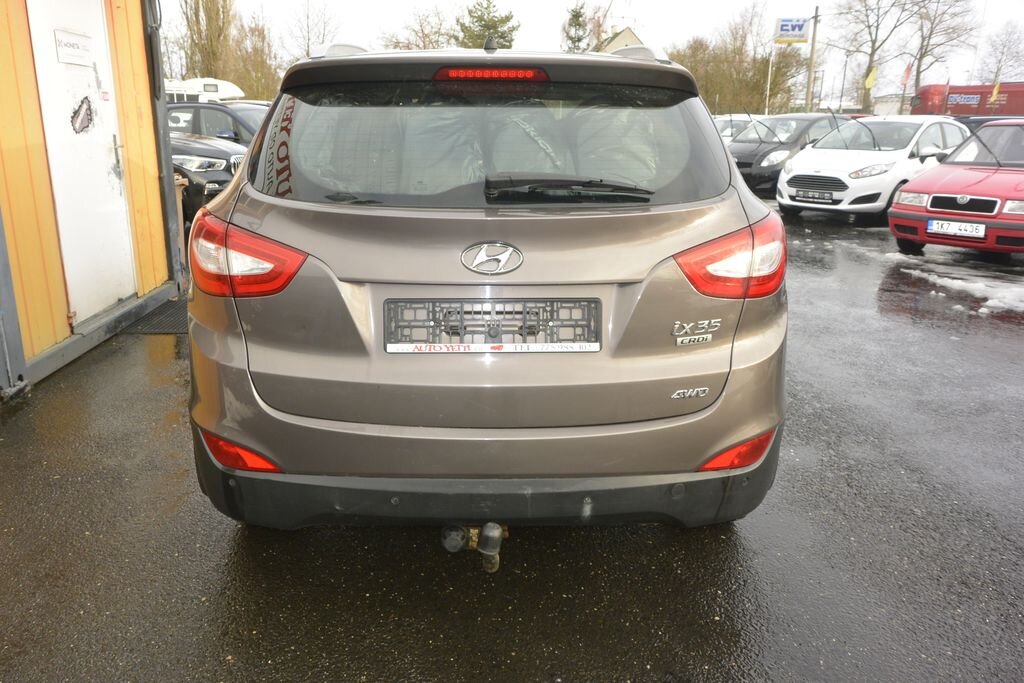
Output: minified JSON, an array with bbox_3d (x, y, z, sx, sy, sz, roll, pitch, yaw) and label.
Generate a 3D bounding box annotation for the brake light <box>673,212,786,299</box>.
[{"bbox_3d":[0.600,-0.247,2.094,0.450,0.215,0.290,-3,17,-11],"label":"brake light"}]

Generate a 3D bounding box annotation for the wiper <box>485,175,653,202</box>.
[{"bbox_3d":[0.144,-0.391,1.964,0.430,0.075,0.070,0,16,-2],"label":"wiper"}]

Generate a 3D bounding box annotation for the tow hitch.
[{"bbox_3d":[-0.098,0.508,1.980,0.165,0.130,0.180,0,16,-2],"label":"tow hitch"}]

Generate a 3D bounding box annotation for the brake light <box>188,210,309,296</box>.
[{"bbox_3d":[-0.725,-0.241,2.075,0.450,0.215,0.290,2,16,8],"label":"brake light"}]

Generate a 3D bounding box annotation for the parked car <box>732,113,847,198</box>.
[{"bbox_3d":[5.325,-3.547,14.628,3.770,1.530,1.700,-13,20,-37],"label":"parked car"}]

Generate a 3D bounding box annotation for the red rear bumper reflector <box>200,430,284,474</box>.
[{"bbox_3d":[-0.727,0.290,2.068,0.260,0.080,0.140,4,17,13],"label":"red rear bumper reflector"}]

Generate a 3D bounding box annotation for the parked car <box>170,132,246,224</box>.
[{"bbox_3d":[-5.181,-2.802,11.832,4.650,1.660,1.890,13,21,38],"label":"parked car"}]

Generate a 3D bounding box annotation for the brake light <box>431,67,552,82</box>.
[{"bbox_3d":[-0.055,-0.694,1.996,0.295,0.045,0.050,0,16,-2],"label":"brake light"}]

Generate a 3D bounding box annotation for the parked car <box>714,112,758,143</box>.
[{"bbox_3d":[5.294,-4.569,18.201,3.900,1.500,1.700,-13,21,-38],"label":"parked car"}]

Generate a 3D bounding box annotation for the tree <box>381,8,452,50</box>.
[{"bbox_3d":[-5.170,-14.581,42.624,4.200,7.100,4.200,0,16,0],"label":"tree"}]

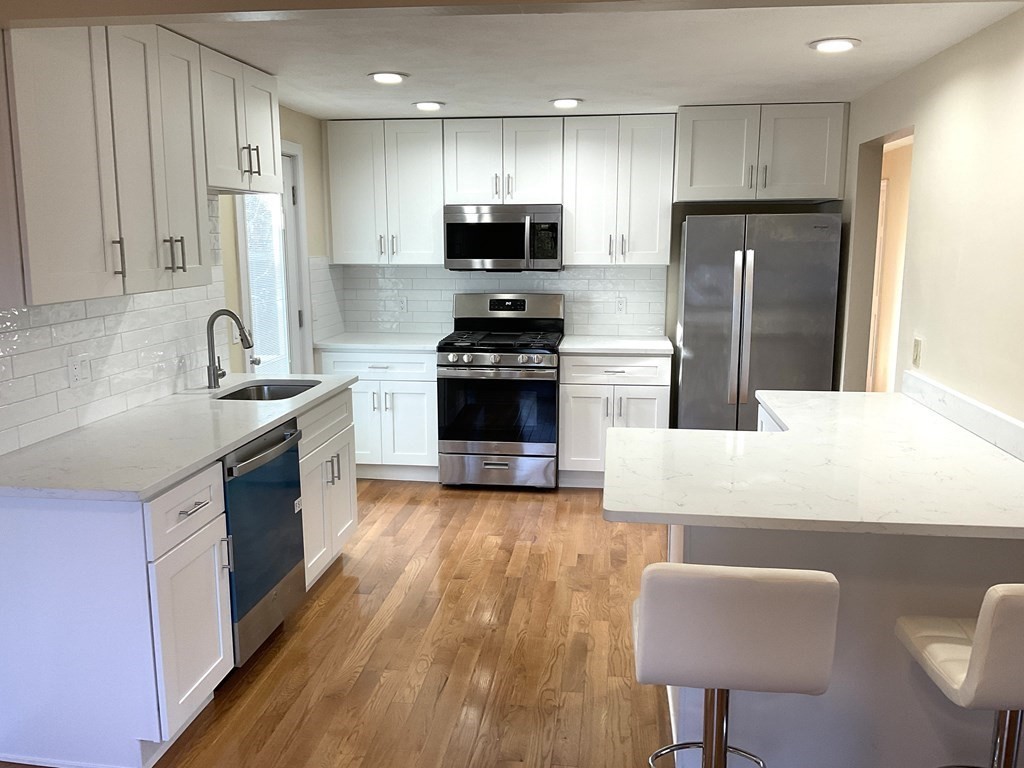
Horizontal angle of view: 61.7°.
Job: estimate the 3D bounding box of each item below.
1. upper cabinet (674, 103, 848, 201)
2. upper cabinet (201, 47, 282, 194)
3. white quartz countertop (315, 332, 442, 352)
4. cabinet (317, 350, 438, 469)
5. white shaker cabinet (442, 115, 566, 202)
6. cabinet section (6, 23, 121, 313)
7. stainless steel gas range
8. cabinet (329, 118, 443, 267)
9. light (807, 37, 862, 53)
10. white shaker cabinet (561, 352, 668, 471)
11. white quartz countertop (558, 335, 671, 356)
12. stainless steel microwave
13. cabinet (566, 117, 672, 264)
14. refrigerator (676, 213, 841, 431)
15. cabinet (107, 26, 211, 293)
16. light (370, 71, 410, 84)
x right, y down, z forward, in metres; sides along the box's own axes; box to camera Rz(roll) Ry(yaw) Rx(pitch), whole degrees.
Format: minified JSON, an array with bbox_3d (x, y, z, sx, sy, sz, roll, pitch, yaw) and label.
[{"bbox_3d":[1.441,-1.358,5.165,0.912,0.532,0.655,1,10,8],"label":"upper cabinet"},{"bbox_3d":[-1.304,-1.096,3.685,0.338,0.532,0.737,1,10,8],"label":"upper cabinet"},{"bbox_3d":[-0.830,-0.286,5.768,0.796,0.032,0.650,1,10,6],"label":"white quartz countertop"},{"bbox_3d":[-0.818,0.123,5.851,0.772,0.803,0.617,1,10,6],"label":"cabinet"},{"bbox_3d":[-0.028,-1.420,5.530,0.764,0.531,0.330,1,10,8],"label":"white shaker cabinet"},{"bbox_3d":[-1.471,-0.707,2.567,0.330,0.909,0.455,1,10,7],"label":"cabinet section"},{"bbox_3d":[-0.053,0.032,5.696,0.756,1.208,0.715,1,10,6],"label":"stainless steel gas range"},{"bbox_3d":[-0.779,-1.250,5.667,0.752,0.912,0.330,1,10,8],"label":"cabinet"},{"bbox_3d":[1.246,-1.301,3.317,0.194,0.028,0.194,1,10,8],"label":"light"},{"bbox_3d":[0.664,0.144,5.551,0.668,0.771,0.630,1,10,8],"label":"white shaker cabinet"},{"bbox_3d":[0.677,-0.255,5.608,0.694,0.032,0.650,1,10,6],"label":"white quartz countertop"},{"bbox_3d":[-0.036,-0.965,5.678,0.756,0.415,0.410,1,10,6],"label":"stainless steel microwave"},{"bbox_3d":[0.683,-1.217,5.465,0.672,0.912,0.330,1,10,8],"label":"cabinet"},{"bbox_3d":[1.438,-0.164,5.241,0.831,1.692,0.815,1,10,8],"label":"refrigerator"},{"bbox_3d":[-1.400,-0.800,3.091,0.330,0.909,0.620,1,10,7],"label":"cabinet"},{"bbox_3d":[-0.573,-1.425,4.000,0.190,0.022,0.190,1,10,6],"label":"light"}]

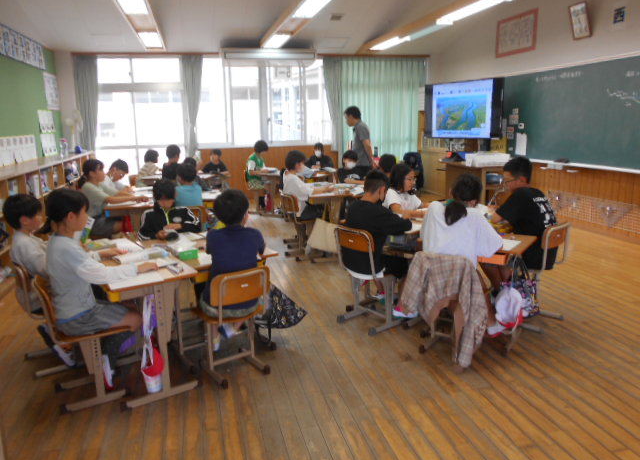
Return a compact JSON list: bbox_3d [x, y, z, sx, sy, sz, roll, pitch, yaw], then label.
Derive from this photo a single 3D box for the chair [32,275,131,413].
[{"bbox_3d":[-1.249,0.522,2.542,0.450,0.720,0.380,-10,15,-34],"label":"chair"}]

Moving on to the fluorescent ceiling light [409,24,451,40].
[{"bbox_3d":[1.458,-2.664,6.459,0.200,0.090,1.150,-4,13,-14],"label":"fluorescent ceiling light"}]

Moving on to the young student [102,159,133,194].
[{"bbox_3d":[-2.175,-0.259,5.338,0.580,1.060,0.420,-3,13,-10],"label":"young student"}]

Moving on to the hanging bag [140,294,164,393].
[{"bbox_3d":[-0.874,0.597,2.509,0.120,0.530,0.090,-9,15,-32],"label":"hanging bag"}]

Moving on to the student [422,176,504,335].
[{"bbox_3d":[0.914,0.215,3.002,0.470,1.080,0.600,7,15,33],"label":"student"}]

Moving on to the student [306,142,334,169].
[{"bbox_3d":[0.001,-0.882,7.890,0.440,1.090,0.580,-1,13,0],"label":"student"}]

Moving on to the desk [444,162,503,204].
[{"bbox_3d":[2.517,-0.701,7.717,0.680,0.710,1.250,-4,13,-14],"label":"desk"}]

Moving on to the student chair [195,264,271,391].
[{"bbox_3d":[-0.523,0.500,2.796,0.372,0.667,0.419,-9,15,-33],"label":"student chair"}]

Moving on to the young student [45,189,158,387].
[{"bbox_3d":[-1.171,0.332,2.602,0.600,1.115,0.400,-10,16,-35],"label":"young student"}]

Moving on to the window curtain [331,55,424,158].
[{"bbox_3d":[1.233,-2.187,9.653,1.950,2.420,0.160,-4,13,-14],"label":"window curtain"}]

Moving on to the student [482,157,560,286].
[{"bbox_3d":[1.419,0.067,3.379,0.580,1.150,0.430,9,16,38],"label":"student"}]

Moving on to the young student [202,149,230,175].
[{"bbox_3d":[-1.632,-0.766,7.733,0.412,1.029,0.511,-2,13,-6],"label":"young student"}]

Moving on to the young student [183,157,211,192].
[{"bbox_3d":[-1.549,-0.409,6.010,0.400,1.030,0.500,-6,14,-21],"label":"young student"}]

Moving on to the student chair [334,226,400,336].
[{"bbox_3d":[0.386,0.322,3.427,0.450,0.690,0.360,-13,18,-43],"label":"student chair"}]

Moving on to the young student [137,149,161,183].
[{"bbox_3d":[-2.610,-0.690,7.354,0.525,1.079,0.398,-5,13,-17],"label":"young student"}]

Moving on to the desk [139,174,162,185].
[{"bbox_3d":[-2.428,-0.501,7.444,0.433,0.665,0.625,-2,13,-4],"label":"desk"}]

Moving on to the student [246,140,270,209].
[{"bbox_3d":[-0.926,-0.818,7.562,0.500,1.140,0.390,2,13,14],"label":"student"}]

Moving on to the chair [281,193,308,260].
[{"bbox_3d":[-0.136,-0.031,5.150,0.412,0.667,0.369,-8,14,-29],"label":"chair"}]

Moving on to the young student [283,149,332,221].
[{"bbox_3d":[-0.065,-0.276,5.134,0.511,1.150,0.405,-8,14,-28],"label":"young student"}]

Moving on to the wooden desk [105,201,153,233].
[{"bbox_3d":[-1.850,0.036,5.012,0.450,0.660,0.620,-2,13,-3],"label":"wooden desk"}]

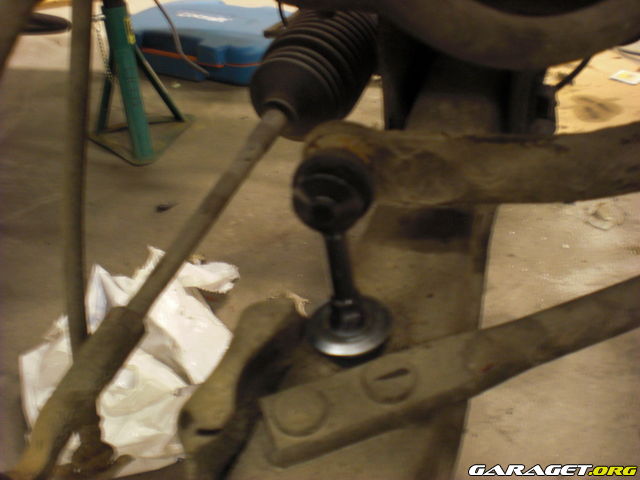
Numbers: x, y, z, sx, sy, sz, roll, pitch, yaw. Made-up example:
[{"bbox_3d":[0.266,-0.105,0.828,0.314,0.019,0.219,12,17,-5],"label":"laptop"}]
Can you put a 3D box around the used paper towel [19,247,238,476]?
[{"bbox_3d":[-0.208,0.105,0.788,0.260,0.095,0.310,13,38,24],"label":"used paper towel"}]

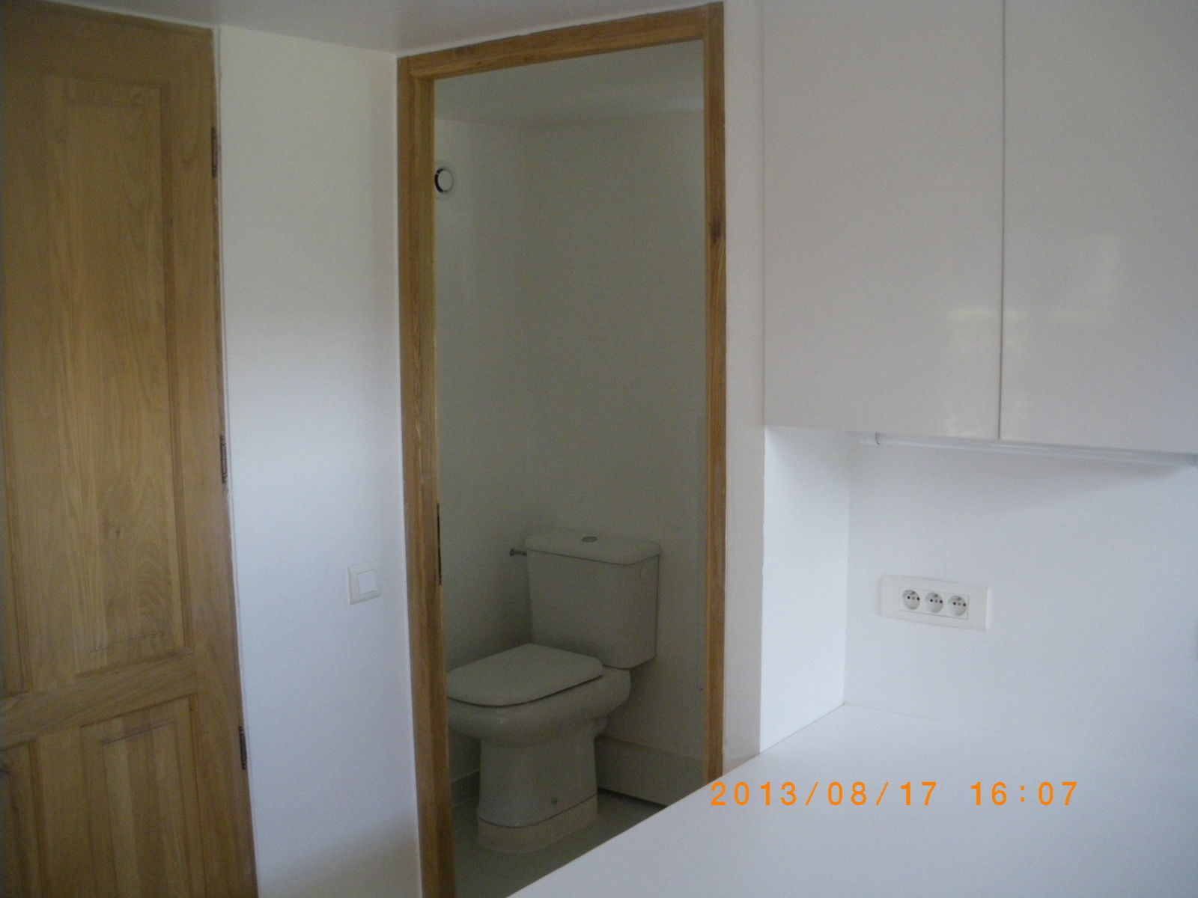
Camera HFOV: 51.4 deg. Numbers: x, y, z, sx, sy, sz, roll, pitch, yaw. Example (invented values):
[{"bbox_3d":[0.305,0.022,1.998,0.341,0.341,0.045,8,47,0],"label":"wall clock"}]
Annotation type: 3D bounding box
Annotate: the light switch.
[{"bbox_3d":[-0.482,0.276,2.570,0.011,0.081,0.081,5,9,36],"label":"light switch"}]

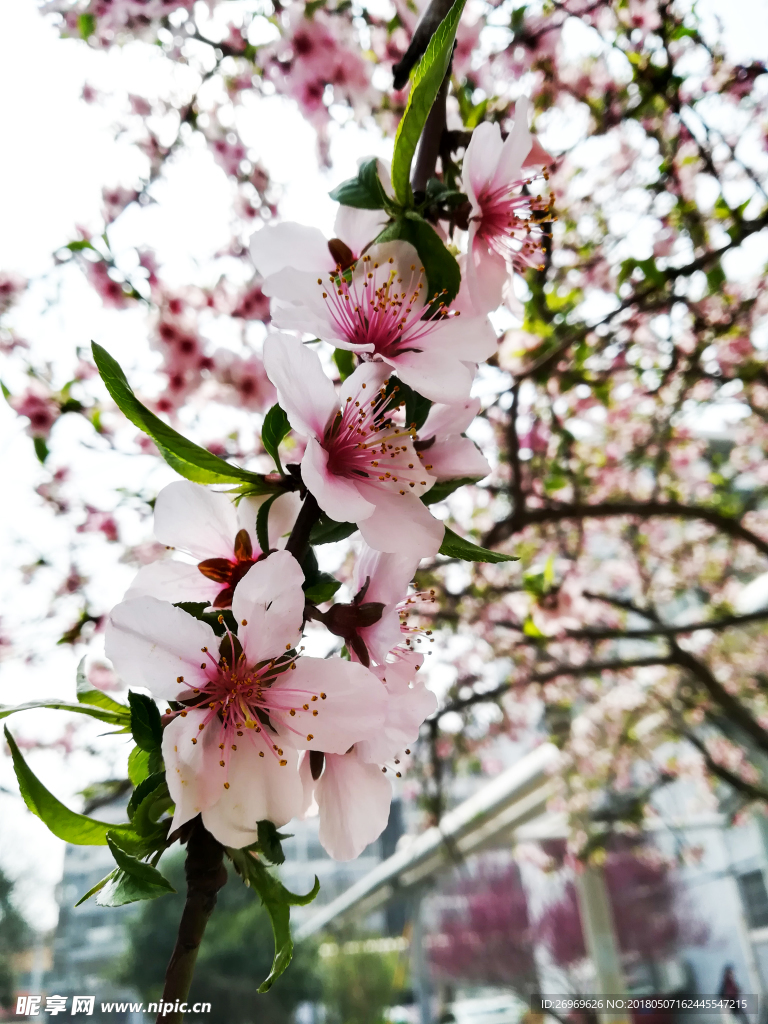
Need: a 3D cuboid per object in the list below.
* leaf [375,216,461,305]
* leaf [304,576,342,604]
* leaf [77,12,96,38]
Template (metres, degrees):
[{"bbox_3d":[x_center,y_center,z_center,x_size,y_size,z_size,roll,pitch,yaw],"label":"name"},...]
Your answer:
[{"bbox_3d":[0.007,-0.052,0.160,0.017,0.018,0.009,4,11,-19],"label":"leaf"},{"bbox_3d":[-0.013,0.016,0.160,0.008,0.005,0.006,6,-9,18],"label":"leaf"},{"bbox_3d":[-0.348,-0.569,0.900,0.023,0.030,0.012,0,0,0],"label":"leaf"}]

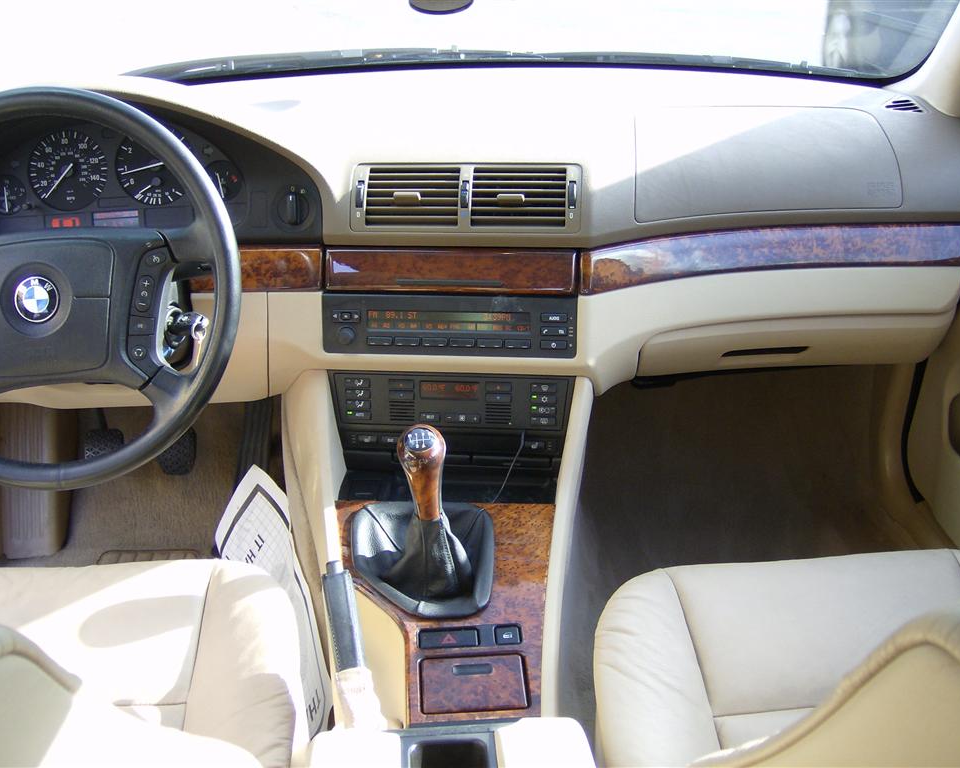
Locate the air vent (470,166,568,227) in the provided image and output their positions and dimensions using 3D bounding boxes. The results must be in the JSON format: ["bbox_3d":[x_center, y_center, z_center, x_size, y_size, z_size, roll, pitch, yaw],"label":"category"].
[{"bbox_3d":[0.044,-0.209,1.200,0.109,0.065,0.030,1,8,5],"label":"air vent"}]

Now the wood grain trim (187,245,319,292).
[{"bbox_3d":[-0.255,-0.131,1.216,0.157,0.050,0.022,0,9,3],"label":"wood grain trim"}]

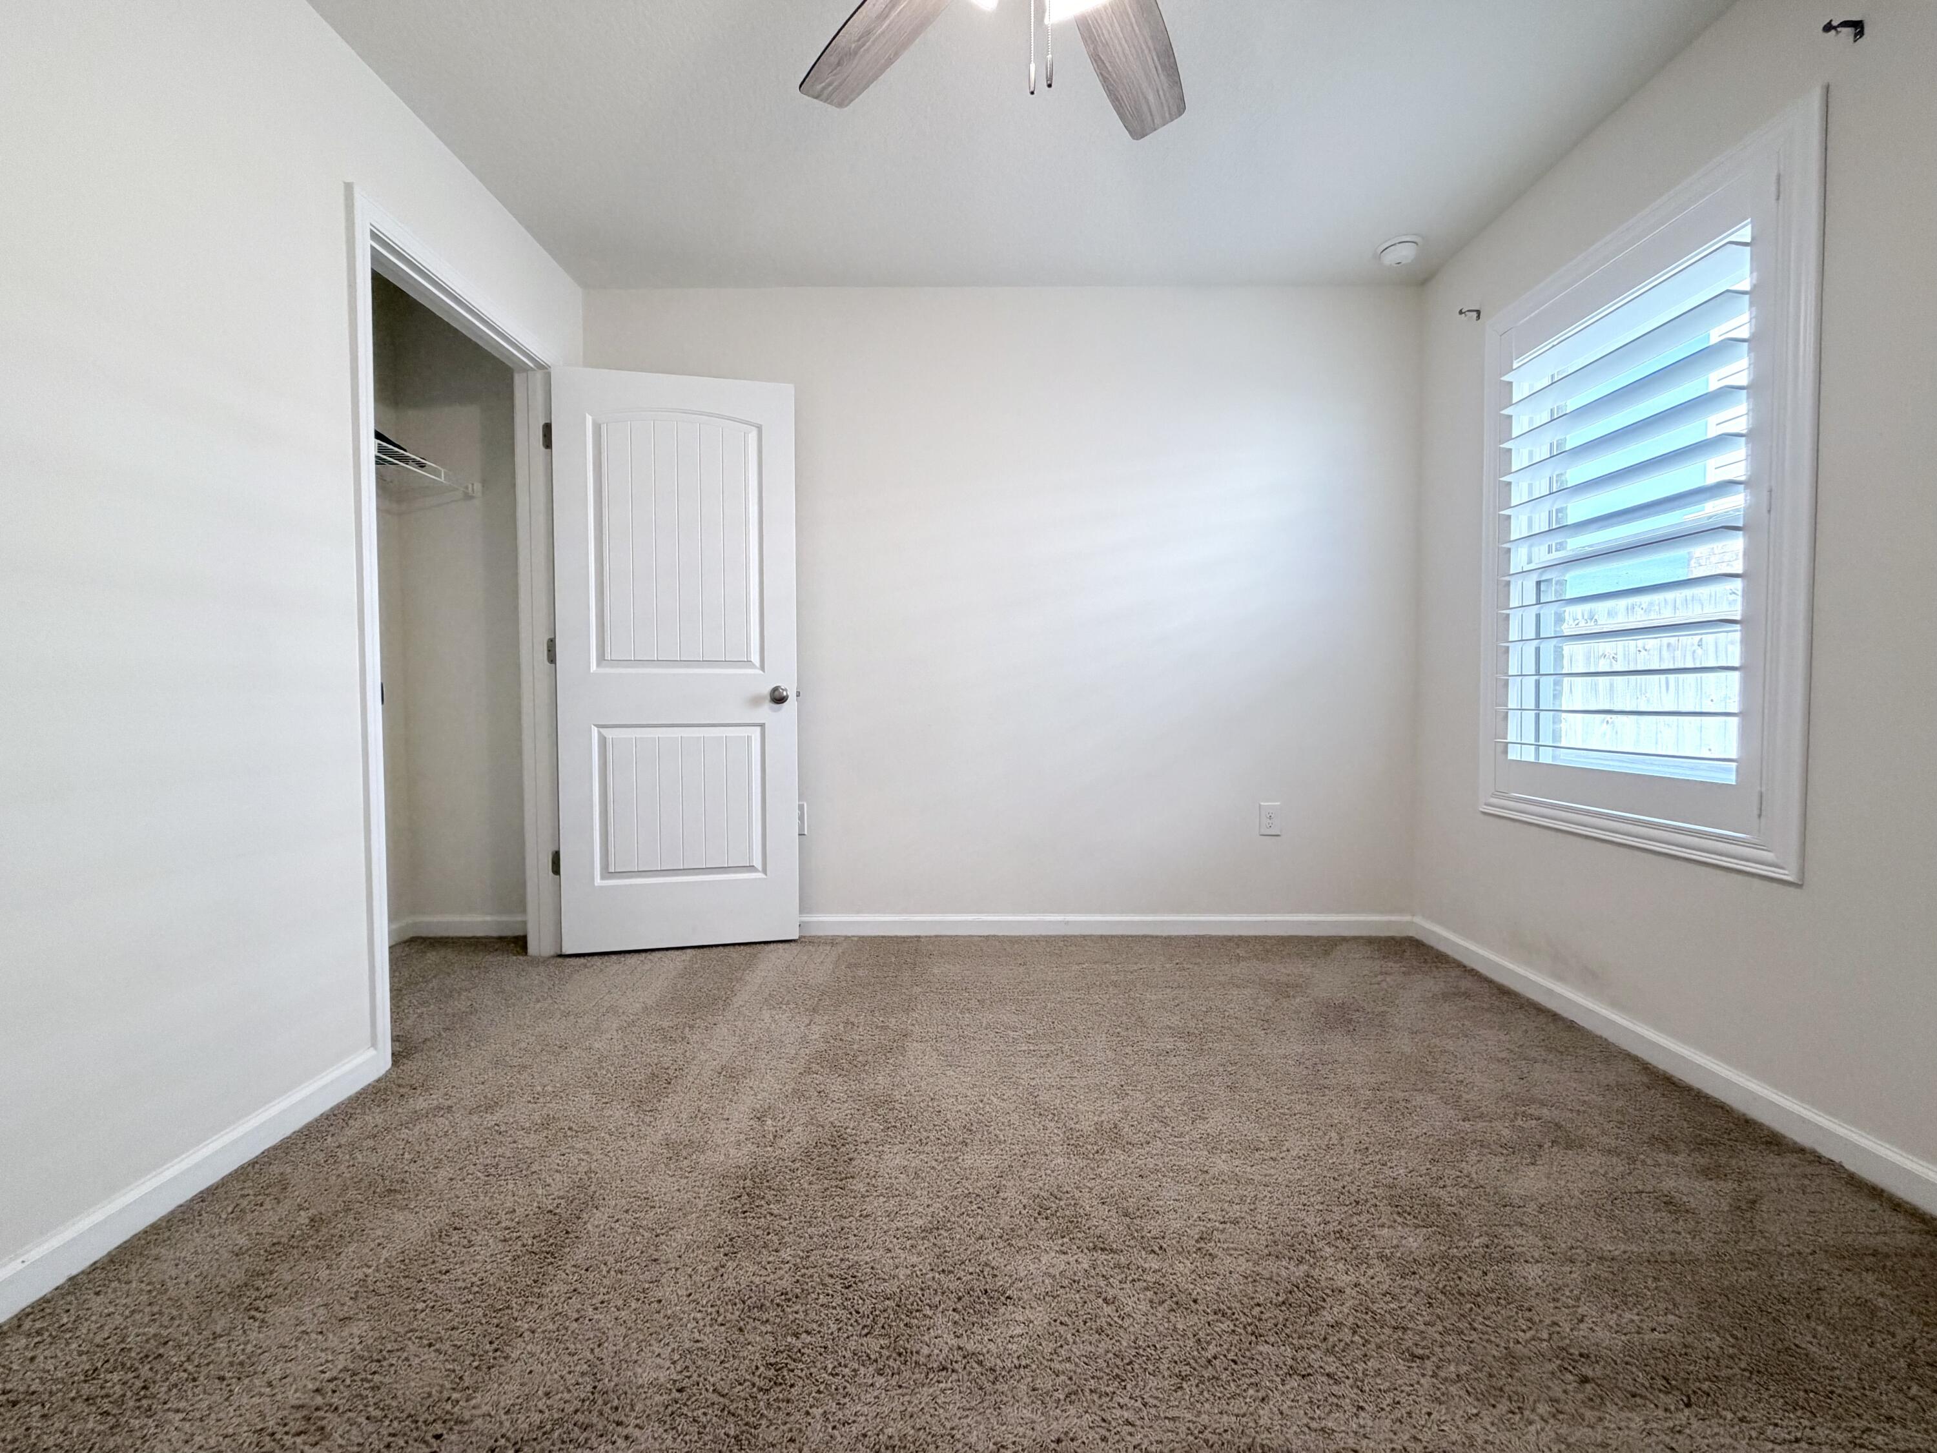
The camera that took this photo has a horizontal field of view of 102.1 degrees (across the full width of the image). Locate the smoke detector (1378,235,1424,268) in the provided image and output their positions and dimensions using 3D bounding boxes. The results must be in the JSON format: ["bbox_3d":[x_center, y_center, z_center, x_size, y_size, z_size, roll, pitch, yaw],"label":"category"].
[{"bbox_3d":[1.453,-1.602,2.647,0.142,0.050,0.142,0,2,0],"label":"smoke detector"}]

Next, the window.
[{"bbox_3d":[1.711,-0.487,2.052,0.090,1.570,0.990,0,2,0],"label":"window"}]

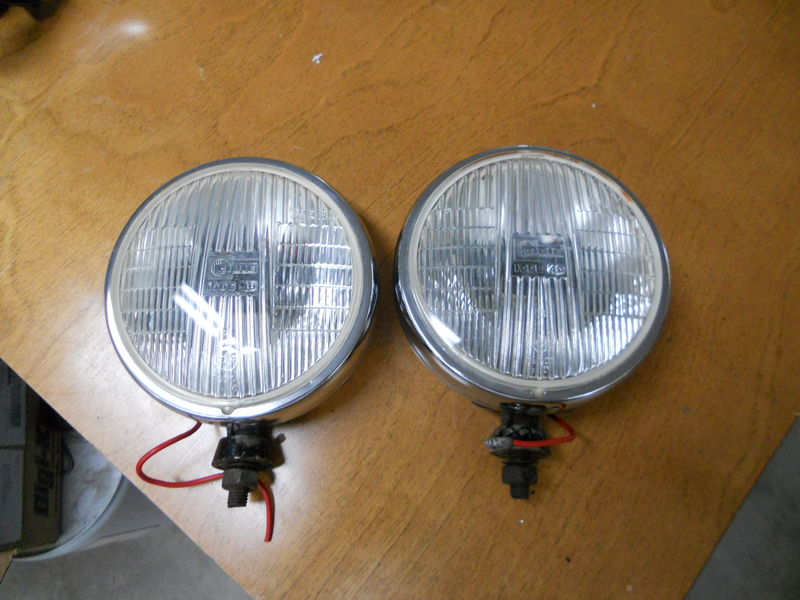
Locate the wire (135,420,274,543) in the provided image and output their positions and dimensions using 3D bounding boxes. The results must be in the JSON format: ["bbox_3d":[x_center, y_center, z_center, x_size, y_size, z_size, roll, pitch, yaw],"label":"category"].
[{"bbox_3d":[-0.122,0.111,0.385,0.087,0.021,0.071,0,73,0],"label":"wire"}]

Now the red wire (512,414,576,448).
[{"bbox_3d":[0.081,0.074,0.356,0.040,0.026,0.021,0,73,0],"label":"red wire"}]

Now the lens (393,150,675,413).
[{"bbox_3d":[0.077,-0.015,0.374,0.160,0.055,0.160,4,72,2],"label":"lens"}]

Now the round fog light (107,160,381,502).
[{"bbox_3d":[-0.093,0.020,0.385,0.160,0.086,0.206,2,76,1],"label":"round fog light"}]

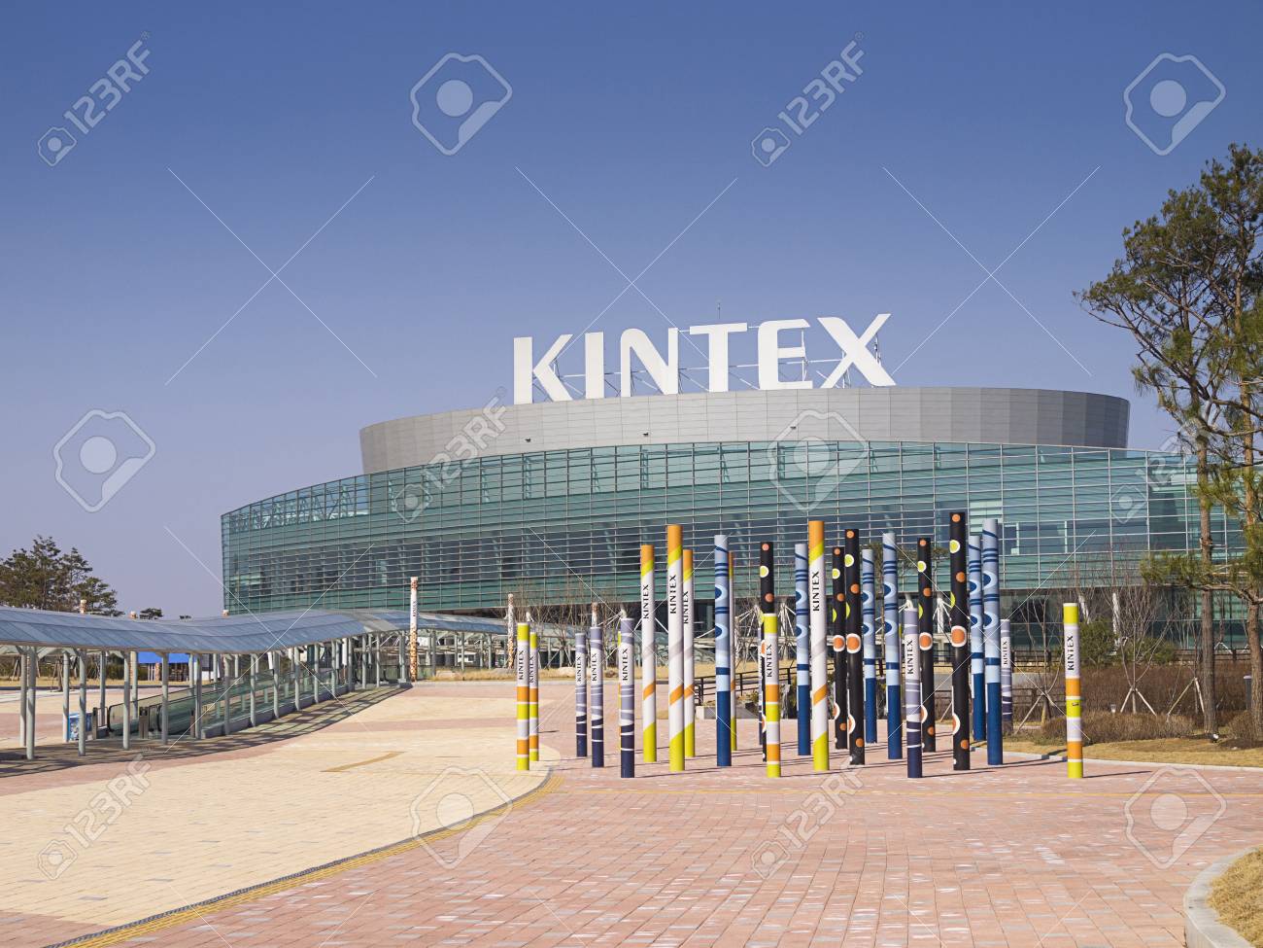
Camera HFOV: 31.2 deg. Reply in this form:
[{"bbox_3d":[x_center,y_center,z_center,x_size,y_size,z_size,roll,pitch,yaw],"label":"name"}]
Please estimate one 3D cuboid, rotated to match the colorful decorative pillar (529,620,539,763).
[{"bbox_3d":[-2.324,5.237,53.298,0.250,3.001,0.250,-2,-6,12],"label":"colorful decorative pillar"}]

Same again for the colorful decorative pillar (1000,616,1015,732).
[{"bbox_3d":[9.622,5.240,58.014,0.250,3.001,0.250,-3,-6,24],"label":"colorful decorative pillar"}]

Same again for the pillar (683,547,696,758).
[{"bbox_3d":[1.360,4.336,54.858,0.299,5.001,0.299,-2,-6,16],"label":"pillar"}]

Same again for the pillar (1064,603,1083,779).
[{"bbox_3d":[7.821,3.837,40.095,0.266,3.070,0.266,-1,-5,0],"label":"pillar"}]

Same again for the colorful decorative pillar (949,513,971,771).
[{"bbox_3d":[6.381,3.245,44.005,0.312,4.990,0.312,-1,-5,0],"label":"colorful decorative pillar"}]

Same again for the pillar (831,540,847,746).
[{"bbox_3d":[5.203,4.334,56.513,0.299,5.001,0.299,-3,-6,20],"label":"pillar"}]

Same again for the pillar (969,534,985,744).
[{"bbox_3d":[8.565,4.065,56.014,0.312,5.034,0.312,-1,-5,0],"label":"pillar"}]

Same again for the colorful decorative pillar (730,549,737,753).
[{"bbox_3d":[2.519,4.527,58.207,0.312,5.117,0.312,-1,-5,0],"label":"colorful decorative pillar"}]

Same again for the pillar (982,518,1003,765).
[{"bbox_3d":[7.456,3.466,46.724,0.312,5.047,0.312,-1,-5,0],"label":"pillar"}]

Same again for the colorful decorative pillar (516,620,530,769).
[{"bbox_3d":[-2.301,4.724,47.959,0.260,3.100,0.260,-1,-5,0],"label":"colorful decorative pillar"}]

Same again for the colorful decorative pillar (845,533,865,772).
[{"bbox_3d":[4.774,3.690,48.445,0.299,5.001,0.299,-3,-6,20],"label":"colorful decorative pillar"}]

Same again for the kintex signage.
[{"bbox_3d":[6.620,-10.750,217.290,38.080,6.760,1.000,-2,-6,19],"label":"kintex signage"}]

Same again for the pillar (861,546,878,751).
[{"bbox_3d":[6.321,4.552,59.839,0.312,5.083,0.312,-1,-5,0],"label":"pillar"}]

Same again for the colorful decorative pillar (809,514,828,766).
[{"bbox_3d":[3.781,3.455,45.682,0.299,5.001,0.299,-3,-6,20],"label":"colorful decorative pillar"}]

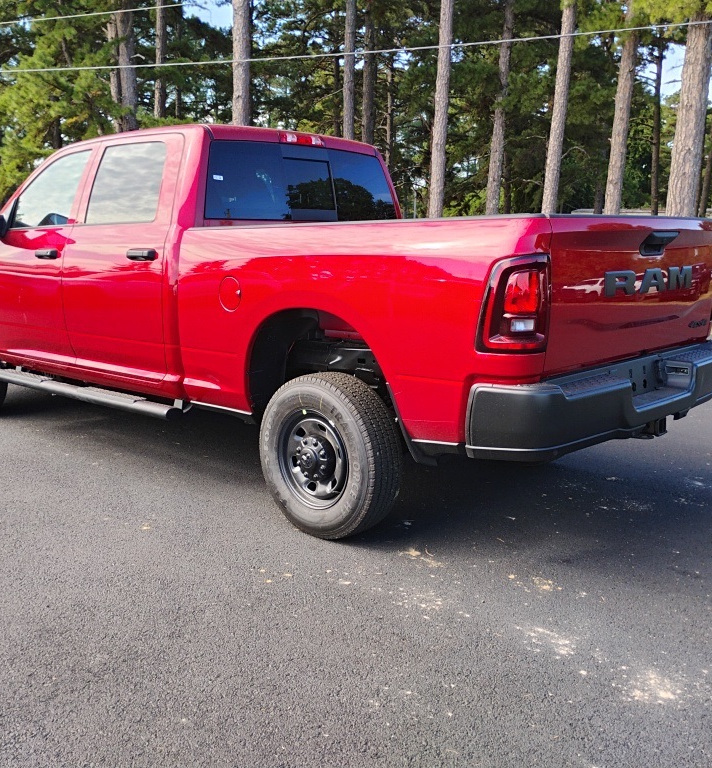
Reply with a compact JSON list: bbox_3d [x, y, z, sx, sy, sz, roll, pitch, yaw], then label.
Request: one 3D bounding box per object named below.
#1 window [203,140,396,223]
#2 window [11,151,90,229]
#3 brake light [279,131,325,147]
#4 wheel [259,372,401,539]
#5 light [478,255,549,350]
[{"bbox_3d":[-0.281,-1.188,4.901,0.080,0.440,1.560,-6,3,43],"label":"window"},{"bbox_3d":[-1.966,-1.240,5.310,0.860,0.500,0.050,10,-3,42],"label":"window"},{"bbox_3d":[-0.320,-1.446,4.892,0.060,0.065,0.370,10,14,42],"label":"brake light"},{"bbox_3d":[-0.132,0.327,3.852,0.770,0.765,0.250,10,14,42],"label":"wheel"},{"bbox_3d":[0.571,-0.292,3.028,0.210,0.360,0.190,10,14,42],"label":"light"}]

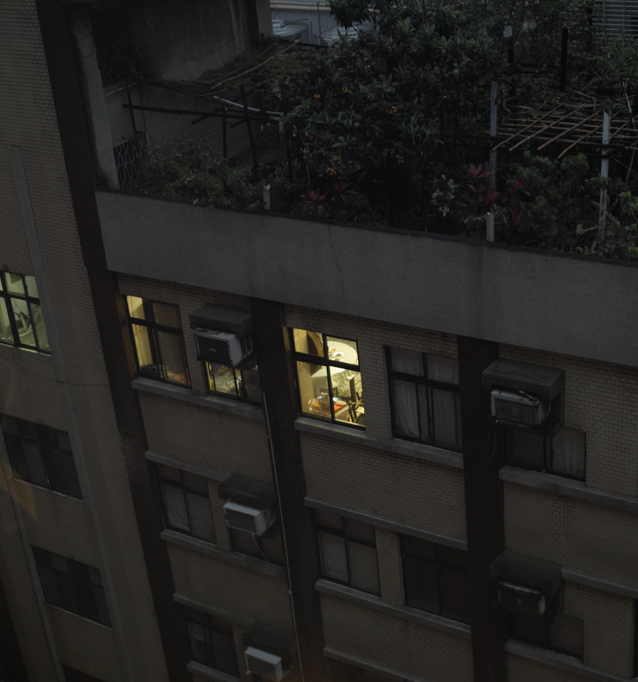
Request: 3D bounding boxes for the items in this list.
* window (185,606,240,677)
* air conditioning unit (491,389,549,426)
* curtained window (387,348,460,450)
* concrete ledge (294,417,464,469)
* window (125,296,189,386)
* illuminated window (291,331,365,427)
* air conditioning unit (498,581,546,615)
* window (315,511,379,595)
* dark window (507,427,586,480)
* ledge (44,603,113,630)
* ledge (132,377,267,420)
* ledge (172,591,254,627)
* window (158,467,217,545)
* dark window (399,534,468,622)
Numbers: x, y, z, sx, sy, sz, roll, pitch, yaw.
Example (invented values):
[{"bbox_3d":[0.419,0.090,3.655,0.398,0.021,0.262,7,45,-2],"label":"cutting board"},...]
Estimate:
[{"bbox_3d":[-2.073,5.751,22.359,1.180,1.505,0.120,11,31,31],"label":"window"},{"bbox_3d":[2.751,0.772,15.569,0.686,0.369,0.620,11,31,31],"label":"air conditioning unit"},{"bbox_3d":[1.567,0.854,17.116,1.210,1.575,0.100,11,31,30],"label":"curtained window"},{"bbox_3d":[0.908,1.525,17.716,2.928,0.131,0.200,11,31,31],"label":"concrete ledge"},{"bbox_3d":[-2.711,0.006,19.549,1.193,1.543,0.120,11,31,31],"label":"window"},{"bbox_3d":[0.179,0.580,17.937,1.200,1.575,0.100,11,31,30],"label":"illuminated window"},{"bbox_3d":[3.075,3.594,17.121,0.665,0.400,0.640,11,31,30],"label":"air conditioning unit"},{"bbox_3d":[0.444,3.453,19.242,1.219,1.505,0.120,11,31,31],"label":"window"},{"bbox_3d":[3.179,1.504,16.354,1.210,0.815,0.100,11,31,30],"label":"dark window"},{"bbox_3d":[-5.023,5.776,24.528,2.000,0.080,0.120,11,31,30],"label":"ledge"},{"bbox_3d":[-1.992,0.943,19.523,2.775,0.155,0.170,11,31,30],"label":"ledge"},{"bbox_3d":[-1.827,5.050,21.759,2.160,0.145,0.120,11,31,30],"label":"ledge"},{"bbox_3d":[-2.405,2.885,20.966,1.206,1.505,0.120,11,31,31],"label":"window"},{"bbox_3d":[1.888,3.771,18.575,1.210,1.570,0.100,11,31,30],"label":"dark window"}]

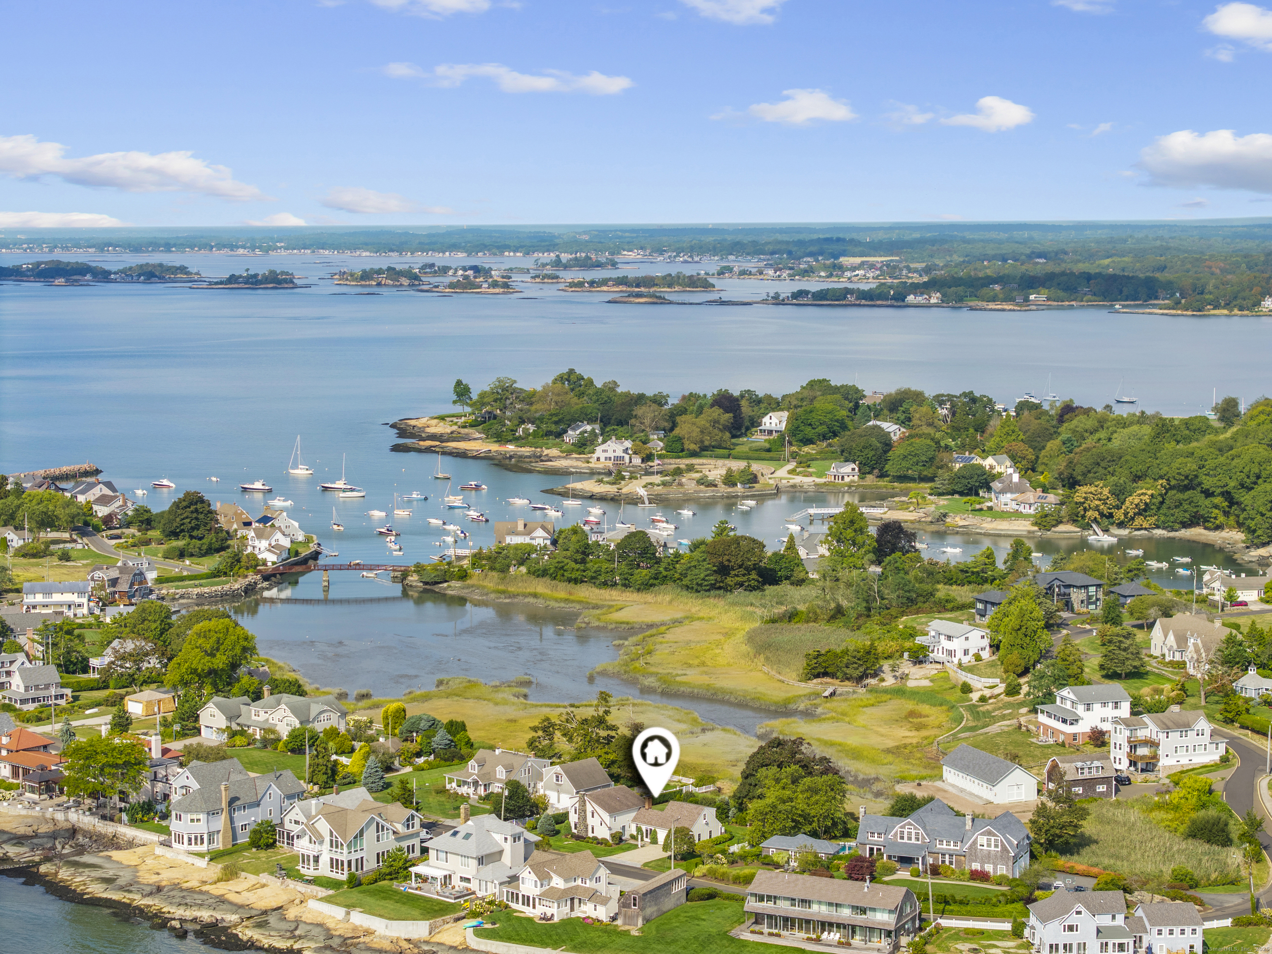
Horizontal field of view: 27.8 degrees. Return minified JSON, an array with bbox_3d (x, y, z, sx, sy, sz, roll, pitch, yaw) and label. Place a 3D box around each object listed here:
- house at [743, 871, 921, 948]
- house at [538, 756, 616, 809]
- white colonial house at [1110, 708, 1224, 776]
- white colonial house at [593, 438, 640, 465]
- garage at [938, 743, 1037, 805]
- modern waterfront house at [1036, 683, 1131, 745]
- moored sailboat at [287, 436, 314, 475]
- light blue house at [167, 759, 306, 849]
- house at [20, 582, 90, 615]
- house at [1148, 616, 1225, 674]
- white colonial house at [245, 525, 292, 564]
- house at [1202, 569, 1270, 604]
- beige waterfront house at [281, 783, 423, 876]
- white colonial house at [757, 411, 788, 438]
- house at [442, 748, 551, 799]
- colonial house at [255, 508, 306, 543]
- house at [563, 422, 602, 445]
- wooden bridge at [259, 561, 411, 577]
[{"bbox_3d":[26.370,57.490,346.340,21.500,7.200,9.600,3,6,25],"label":"house"},{"bbox_3d":[-9.650,49.980,423.270,8.600,6.500,8.500,-6,8,-45],"label":"house"},{"bbox_3d":[94.870,46.930,458.560,19.500,10.700,10.800,-3,6,-24],"label":"white colonial house"},{"bbox_3d":[-8.610,-9.610,994.170,15.500,10.000,13.000,1,6,12],"label":"white colonial house"},{"bbox_3d":[62.640,52.320,455.490,9.150,6.600,19.660,-2,6,-21],"label":"garage"},{"bbox_3d":[80.670,42.360,462.960,13.700,9.600,10.200,-2,6,-18],"label":"modern waterfront house"},{"bbox_3d":[-135.900,-8.870,1043.970,10.700,15.900,3.400,2,6,20],"label":"moored sailboat"},{"bbox_3d":[-64.900,52.900,417.670,13.600,11.200,25.300,6,8,44],"label":"light blue house"},{"bbox_3d":[-140.410,29.280,622.360,16.200,7.200,9.500,-1,6,-13],"label":"house"},{"bbox_3d":[119.460,34.810,546.480,15.000,8.800,24.500,-2,6,-18],"label":"house"},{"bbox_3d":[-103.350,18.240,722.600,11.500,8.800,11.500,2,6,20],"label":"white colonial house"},{"bbox_3d":[157.910,28.010,670.210,15.600,7.000,13.000,-1,6,-9],"label":"house"},{"bbox_3d":[-43.320,52.430,382.120,17.800,9.000,17.200,5,7,38],"label":"beige waterfront house"},{"bbox_3d":[62.200,-23.160,1131.550,12.000,10.300,13.800,4,7,35],"label":"white colonial house"},{"bbox_3d":[-24.520,51.990,455.770,13.700,7.200,14.200,5,8,43],"label":"house"},{"bbox_3d":[-110.700,15.250,801.440,12.300,9.500,12.600,-3,7,-29],"label":"colonial house"},{"bbox_3d":[-21.700,-17.500,1053.680,15.000,8.600,13.000,-1,6,-10],"label":"house"},{"bbox_3d":[-82.300,24.660,699.630,42.700,2.400,2.800,-1,6,-7],"label":"wooden bridge"}]

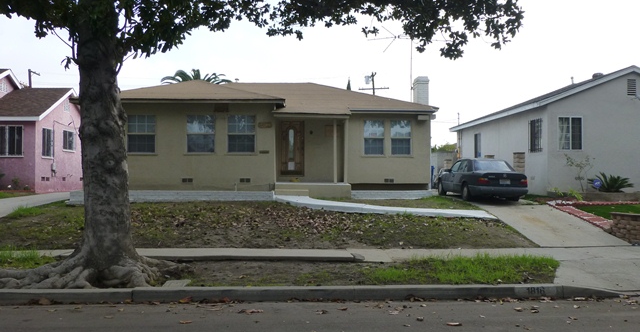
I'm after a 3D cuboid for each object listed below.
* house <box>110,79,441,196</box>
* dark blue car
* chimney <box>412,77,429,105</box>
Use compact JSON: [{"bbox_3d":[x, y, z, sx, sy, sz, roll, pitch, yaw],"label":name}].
[{"bbox_3d":[-2.000,-1.240,20.600,11.800,4.650,10.200,0,-1,-3],"label":"house"},{"bbox_3d":[5.500,0.450,17.650,1.760,1.430,4.740,0,-1,-3],"label":"dark blue car"},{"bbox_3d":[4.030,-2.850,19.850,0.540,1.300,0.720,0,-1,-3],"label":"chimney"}]

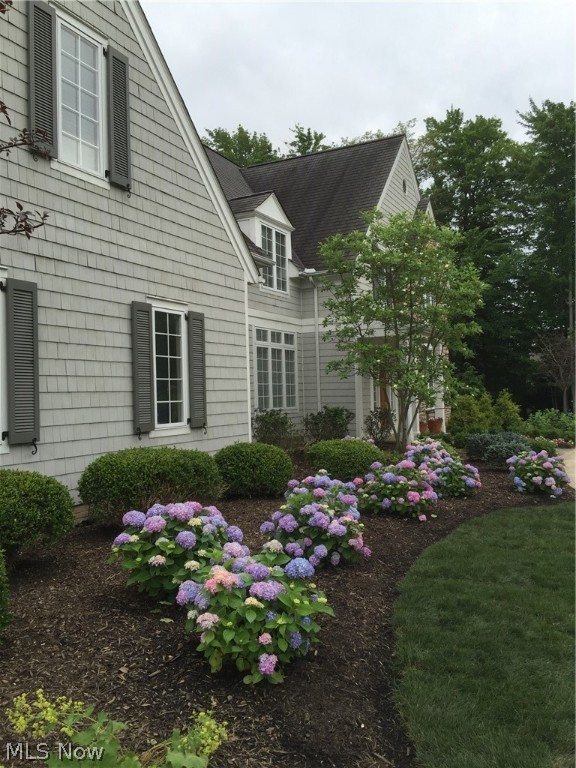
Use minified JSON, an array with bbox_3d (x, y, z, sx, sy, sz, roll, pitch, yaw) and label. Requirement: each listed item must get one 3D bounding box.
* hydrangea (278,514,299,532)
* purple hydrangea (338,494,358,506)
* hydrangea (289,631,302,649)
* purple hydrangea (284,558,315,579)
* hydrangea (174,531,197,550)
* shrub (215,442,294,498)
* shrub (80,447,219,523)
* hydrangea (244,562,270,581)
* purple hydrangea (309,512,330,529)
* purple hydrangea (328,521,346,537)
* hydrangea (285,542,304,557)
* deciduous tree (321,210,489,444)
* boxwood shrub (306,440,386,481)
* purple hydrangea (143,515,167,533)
[{"bbox_3d":[0.004,1.149,5.300,0.160,0.140,0.150,-2,-1,0],"label":"hydrangea"},{"bbox_3d":[0.527,1.014,5.600,0.171,0.103,0.162,-2,-1,5],"label":"purple hydrangea"},{"bbox_3d":[0.039,1.330,3.350,0.075,0.092,0.080,-2,-1,0],"label":"hydrangea"},{"bbox_3d":[0.057,0.918,3.200,0.146,0.096,0.139,-2,-1,1],"label":"purple hydrangea"},{"bbox_3d":[-0.781,1.192,4.900,0.165,0.150,0.160,-2,-1,0],"label":"hydrangea"},{"bbox_3d":[-0.543,1.317,10.054,1.200,0.800,1.250,-2,-1,0],"label":"shrub"},{"bbox_3d":[-1.728,1.280,8.583,1.300,0.880,2.000,-2,-1,27],"label":"shrub"},{"bbox_3d":[-0.152,0.933,3.200,0.127,0.087,0.120,-2,-1,-3],"label":"hydrangea"},{"bbox_3d":[0.262,1.135,5.350,0.170,0.130,0.150,-2,-1,0],"label":"purple hydrangea"},{"bbox_3d":[0.400,1.168,5.200,0.145,0.125,0.135,-2,-1,0],"label":"purple hydrangea"},{"bbox_3d":[0.052,1.325,5.150,0.155,0.115,0.140,-2,-1,0],"label":"hydrangea"},{"bbox_3d":[2.990,-1.423,16.800,4.250,6.250,4.100,-2,-1,0],"label":"deciduous tree"},{"bbox_3d":[0.840,1.103,9.400,1.140,0.626,1.083,-2,-1,5],"label":"boxwood shrub"},{"bbox_3d":[-1.044,1.091,5.030,0.180,0.140,0.170,-2,-1,0],"label":"purple hydrangea"}]

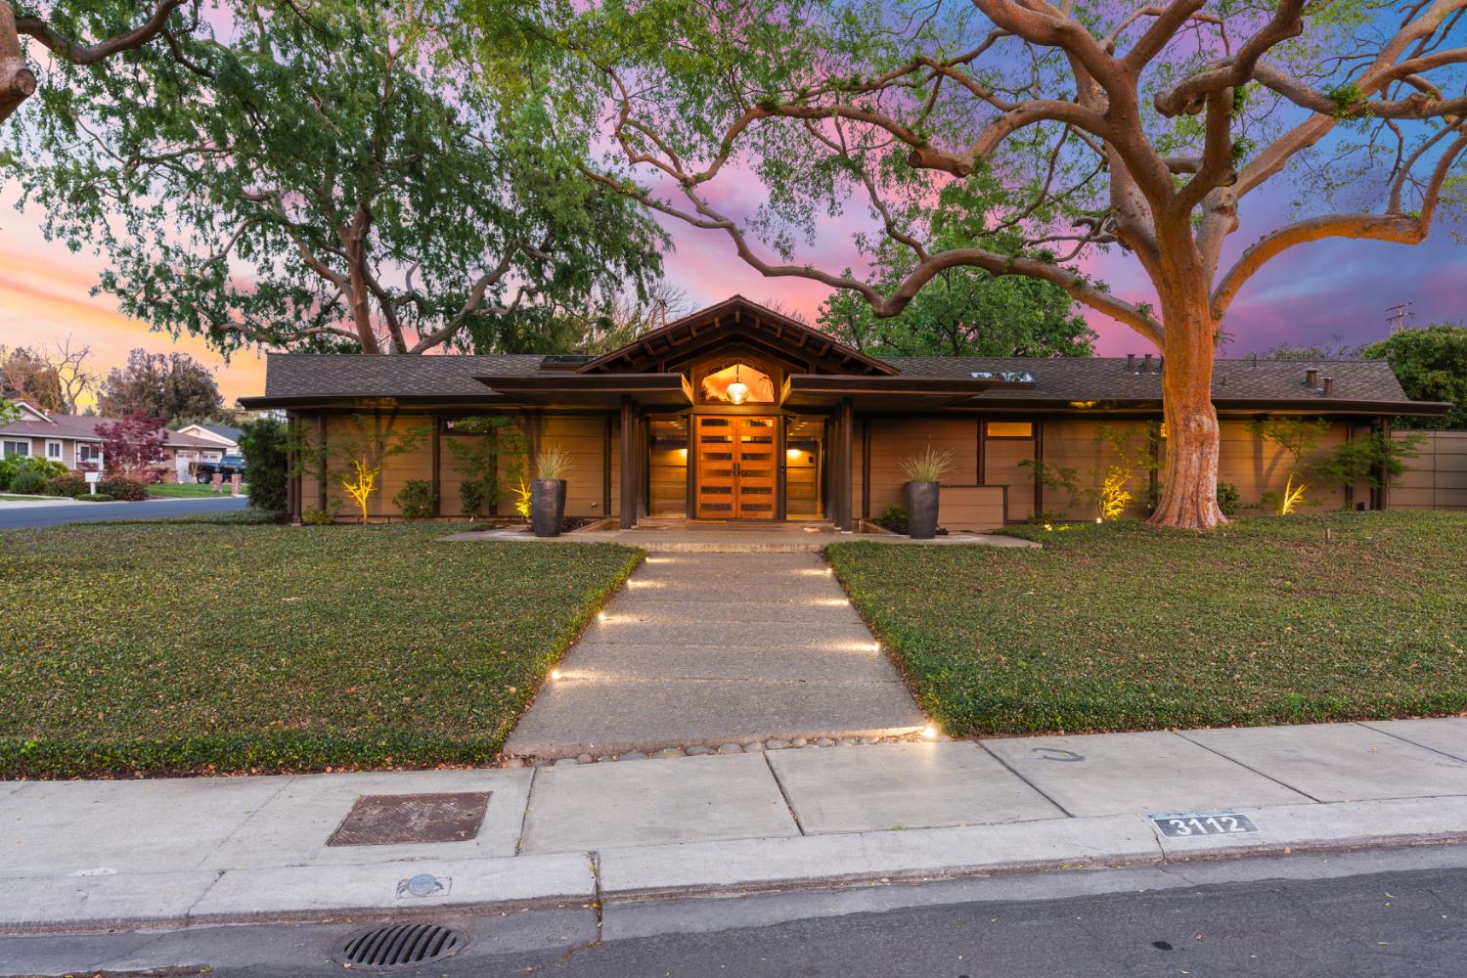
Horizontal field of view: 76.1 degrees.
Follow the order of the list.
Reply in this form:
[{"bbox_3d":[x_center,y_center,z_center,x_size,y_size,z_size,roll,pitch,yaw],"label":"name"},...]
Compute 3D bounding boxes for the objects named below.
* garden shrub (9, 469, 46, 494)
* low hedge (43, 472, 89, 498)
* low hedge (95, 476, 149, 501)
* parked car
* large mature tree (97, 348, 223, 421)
[{"bbox_3d":[-28.900,-0.300,38.300,1.250,1.000,1.350,0,1,-3],"label":"garden shrub"},{"bbox_3d":[-27.100,-0.160,38.000,1.400,1.070,1.500,0,1,-3],"label":"low hedge"},{"bbox_3d":[-24.800,-0.020,38.000,1.600,1.020,1.700,0,1,-3],"label":"low hedge"},{"bbox_3d":[-31.600,-1.200,60.000,5.400,1.870,1.900,0,1,-3],"label":"parked car"},{"bbox_3d":[-55.000,-7.100,90.000,11.500,12.800,11.500,0,1,-30],"label":"large mature tree"}]

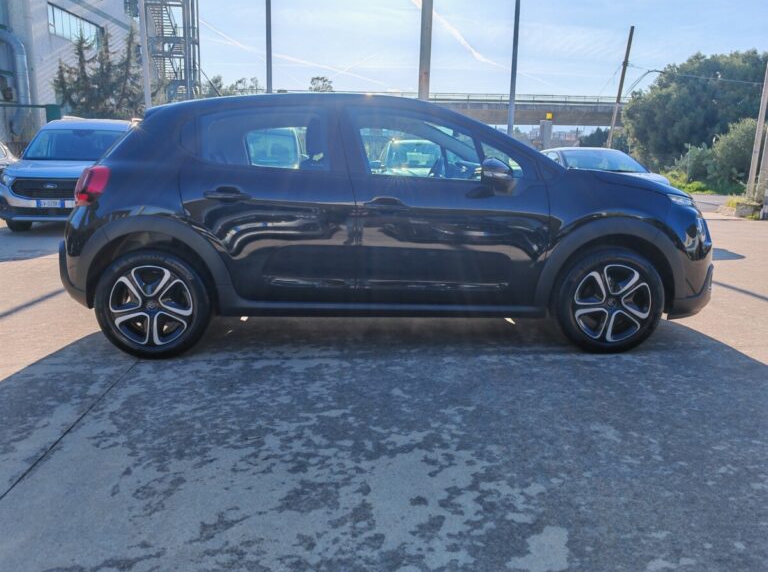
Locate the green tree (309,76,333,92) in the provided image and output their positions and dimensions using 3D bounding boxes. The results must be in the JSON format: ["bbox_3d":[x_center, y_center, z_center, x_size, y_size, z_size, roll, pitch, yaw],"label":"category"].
[{"bbox_3d":[-6.565,-16.716,62.977,4.200,10.130,4.200,0,11,-6],"label":"green tree"}]

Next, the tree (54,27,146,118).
[{"bbox_3d":[-11.309,-7.159,24.111,3.700,6.320,3.700,-4,12,-24],"label":"tree"}]

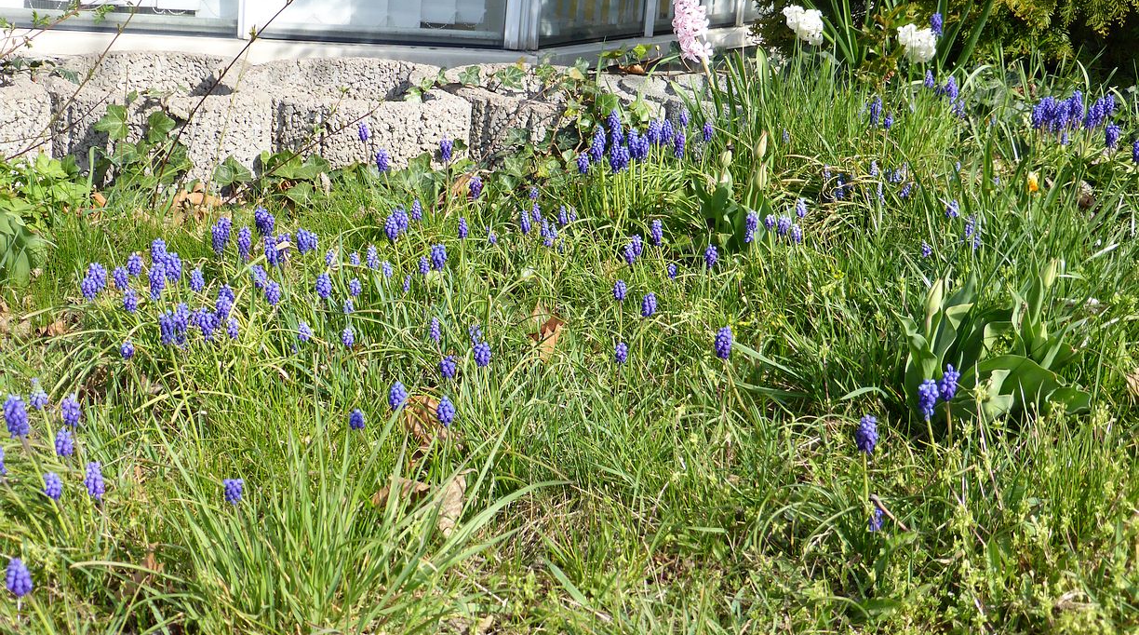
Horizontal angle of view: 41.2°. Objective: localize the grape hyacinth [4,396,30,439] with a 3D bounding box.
[{"bbox_3d":[-0.496,0.089,1.360,0.022,0.037,0.022,-7,16,0],"label":"grape hyacinth"}]

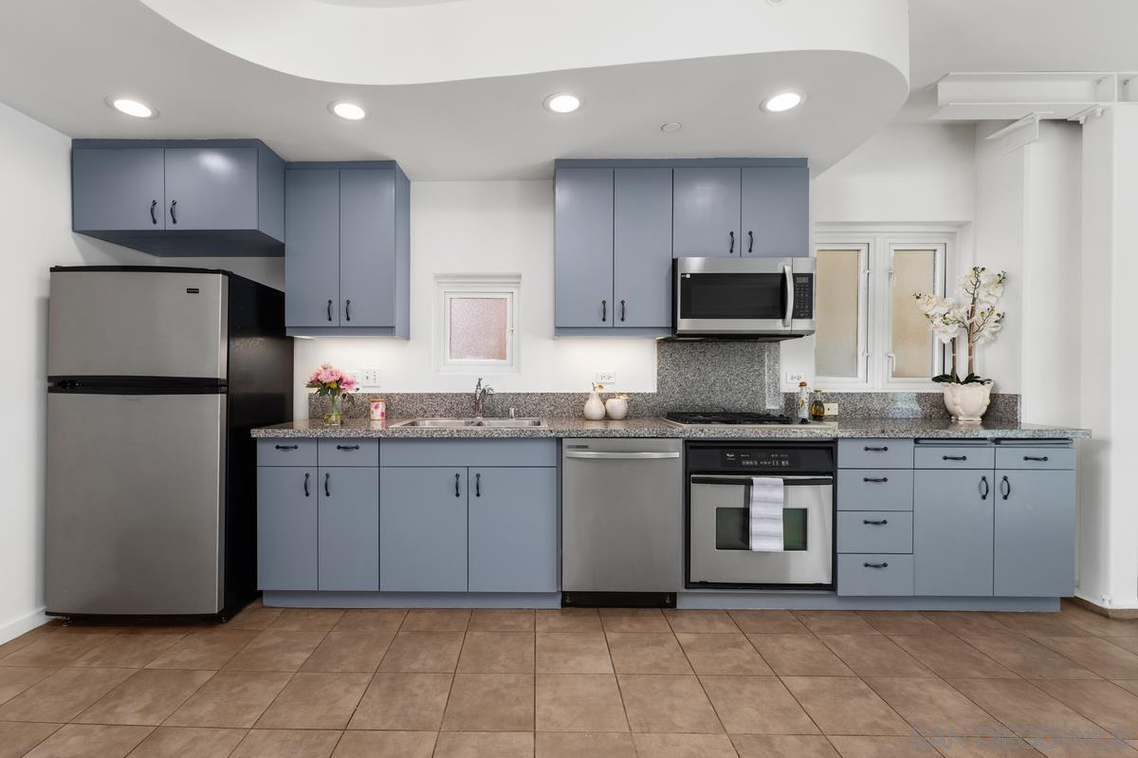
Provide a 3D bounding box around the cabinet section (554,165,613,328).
[{"bbox_3d":[0.083,-0.729,2.945,0.327,0.881,0.300,0,1,-1],"label":"cabinet section"}]

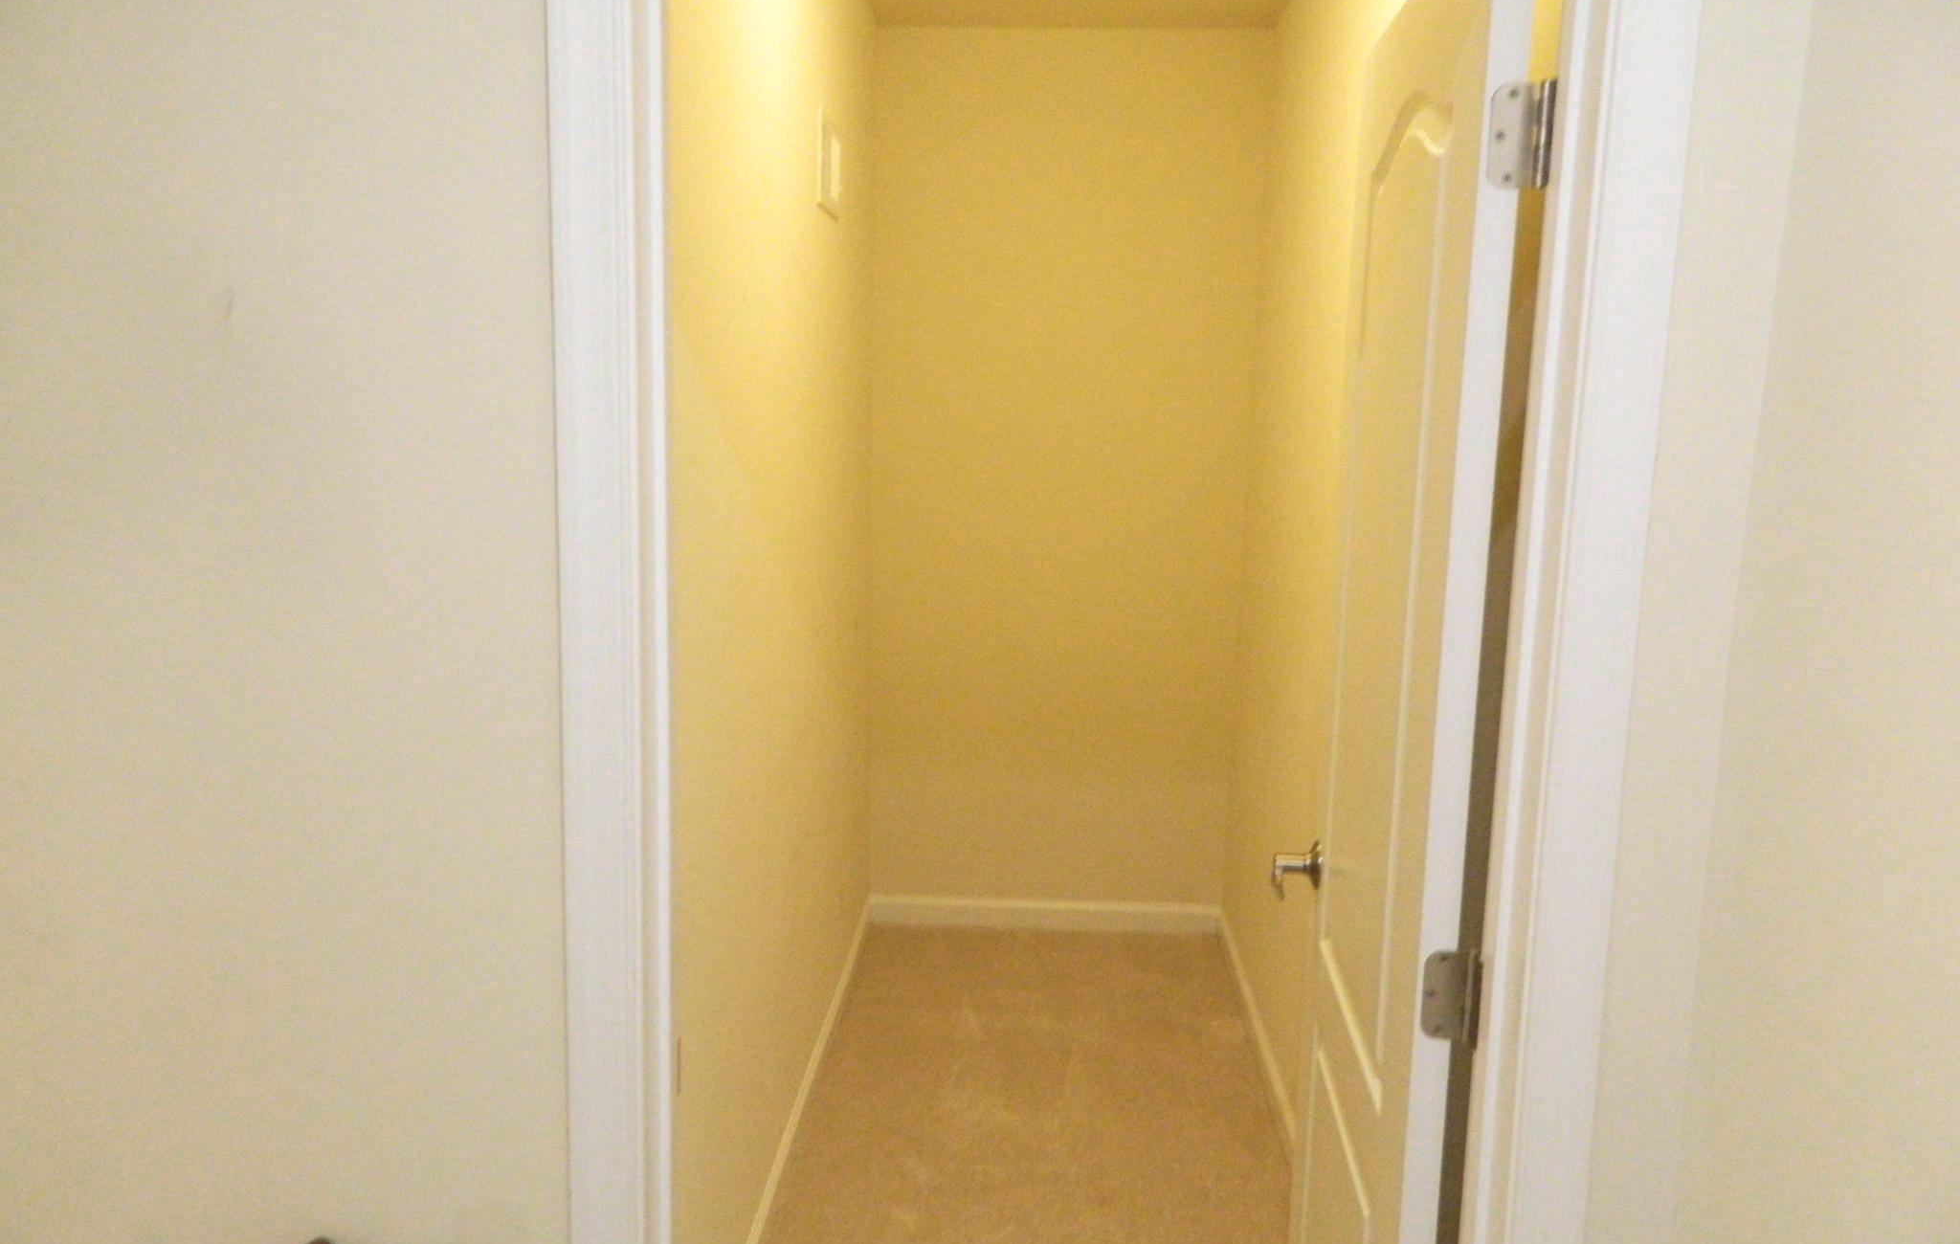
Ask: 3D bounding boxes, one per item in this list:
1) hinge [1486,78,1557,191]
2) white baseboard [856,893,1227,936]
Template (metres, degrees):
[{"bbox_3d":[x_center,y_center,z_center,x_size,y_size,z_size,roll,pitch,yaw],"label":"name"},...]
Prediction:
[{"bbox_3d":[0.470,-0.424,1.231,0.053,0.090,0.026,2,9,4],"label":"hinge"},{"bbox_3d":[0.195,0.899,4.326,1.090,0.088,0.015,2,9,2],"label":"white baseboard"}]

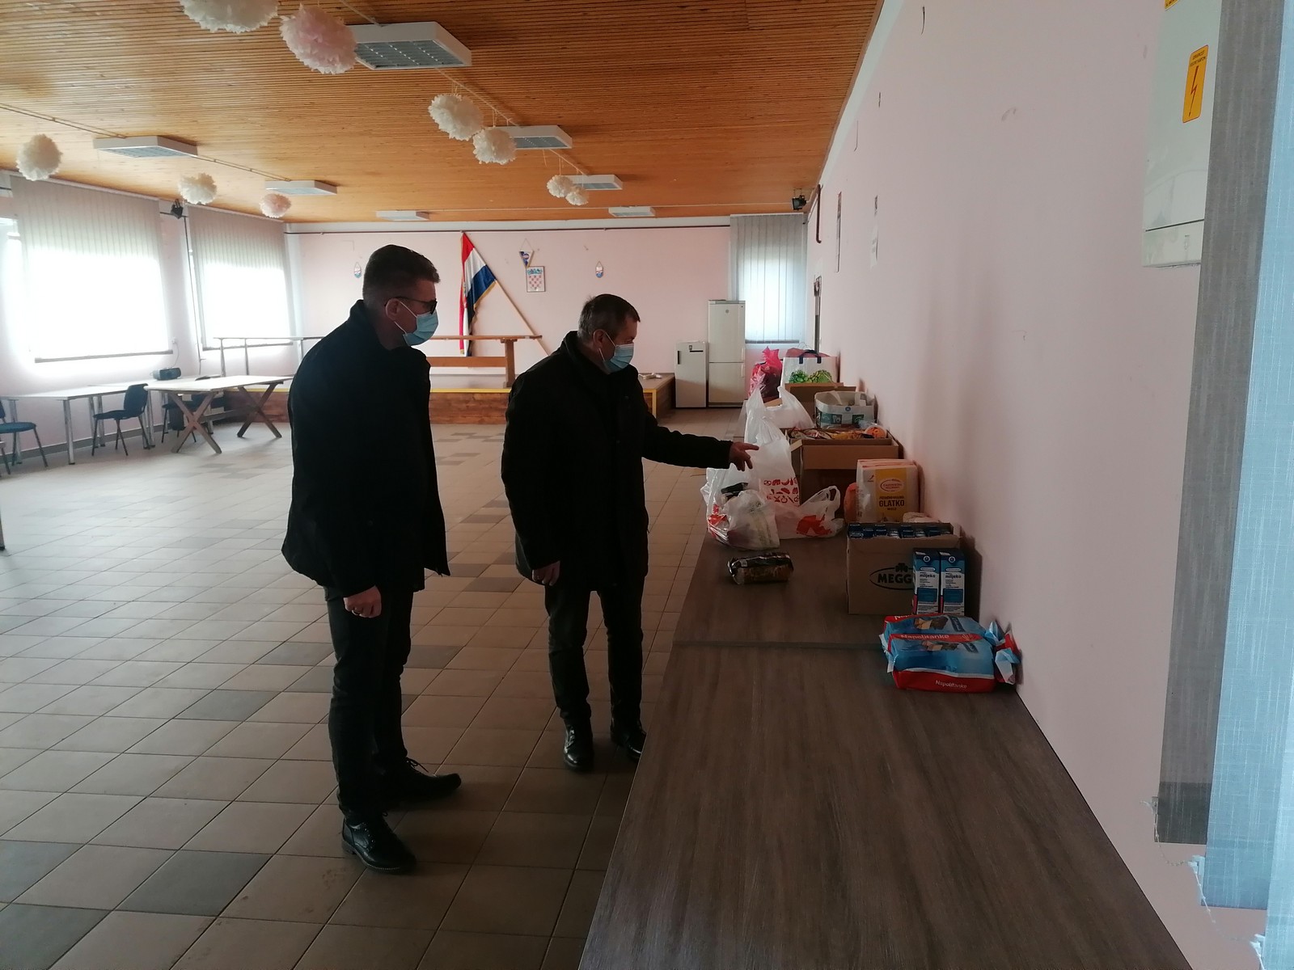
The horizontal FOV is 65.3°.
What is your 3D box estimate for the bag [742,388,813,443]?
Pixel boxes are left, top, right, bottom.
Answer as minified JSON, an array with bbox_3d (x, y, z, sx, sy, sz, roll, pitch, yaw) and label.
[{"bbox_3d":[0.685,-0.256,5.247,0.364,0.482,0.240,0,10,8],"label":"bag"}]

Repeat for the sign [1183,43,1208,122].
[{"bbox_3d":[0.695,-0.508,1.281,0.004,0.085,0.058,0,10,7],"label":"sign"}]

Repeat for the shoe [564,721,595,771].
[{"bbox_3d":[-0.247,0.934,3.684,0.105,0.110,0.290,-1,10,-3],"label":"shoe"}]

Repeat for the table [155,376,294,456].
[{"bbox_3d":[-5.261,-0.890,12.668,0.840,0.750,2.120,0,10,7],"label":"table"}]

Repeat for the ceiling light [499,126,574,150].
[{"bbox_3d":[-0.981,-2.954,8.625,0.580,0.095,0.590,0,10,8],"label":"ceiling light"}]

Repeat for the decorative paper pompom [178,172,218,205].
[{"bbox_3d":[-4.403,-2.911,9.902,0.360,0.320,0.360,0,10,7],"label":"decorative paper pompom"}]

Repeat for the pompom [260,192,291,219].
[{"bbox_3d":[-4.043,-3.047,10.984,0.340,0.310,0.340,0,10,8],"label":"pompom"}]

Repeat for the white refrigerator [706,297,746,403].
[{"bbox_3d":[1.299,-2.109,16.265,0.567,1.671,0.600,0,10,8],"label":"white refrigerator"}]

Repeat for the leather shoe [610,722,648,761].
[{"bbox_3d":[-0.013,0.945,3.778,0.105,0.115,0.295,-7,11,-29],"label":"leather shoe"}]

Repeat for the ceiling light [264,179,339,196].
[{"bbox_3d":[-4.154,-3.577,12.158,0.615,0.090,0.615,0,10,7],"label":"ceiling light"}]

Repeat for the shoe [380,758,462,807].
[{"bbox_3d":[-0.772,0.993,3.396,0.290,0.110,0.105,-3,10,-10],"label":"shoe"}]

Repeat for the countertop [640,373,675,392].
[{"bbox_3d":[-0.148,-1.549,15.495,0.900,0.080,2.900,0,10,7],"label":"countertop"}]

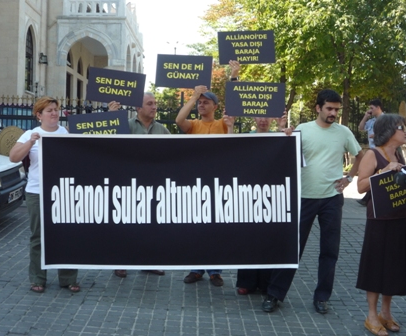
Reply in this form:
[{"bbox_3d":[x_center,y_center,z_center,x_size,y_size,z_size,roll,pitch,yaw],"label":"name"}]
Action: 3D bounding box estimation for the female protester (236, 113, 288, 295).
[{"bbox_3d":[0.472,0.244,5.176,0.530,1.620,0.420,1,5,0],"label":"female protester"}]

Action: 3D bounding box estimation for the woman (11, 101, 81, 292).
[{"bbox_3d":[-1.351,0.220,5.186,0.538,1.631,0.400,-1,6,-14],"label":"woman"}]

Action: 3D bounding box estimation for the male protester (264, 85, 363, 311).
[{"bbox_3d":[0.844,0.248,4.729,0.688,1.704,0.450,0,5,-7],"label":"male protester"}]

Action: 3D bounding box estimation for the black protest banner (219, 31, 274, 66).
[{"bbox_3d":[0.383,-1.048,5.300,0.487,0.282,0.020,-2,4,0],"label":"black protest banner"}]

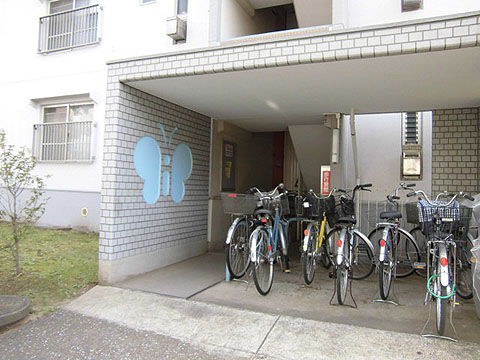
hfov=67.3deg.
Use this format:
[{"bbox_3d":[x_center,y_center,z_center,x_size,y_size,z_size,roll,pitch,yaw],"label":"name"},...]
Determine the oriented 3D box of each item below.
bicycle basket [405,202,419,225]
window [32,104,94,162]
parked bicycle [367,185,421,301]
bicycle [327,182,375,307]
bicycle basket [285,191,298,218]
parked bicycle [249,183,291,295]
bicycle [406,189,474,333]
[{"bbox_3d":[2.124,0.410,4.413,0.270,0.260,0.340,2,-1,12],"label":"bicycle basket"},{"bbox_3d":[-4.000,-1.065,8.169,1.760,1.320,0.180,1,-1,24],"label":"window"},{"bbox_3d":[1.592,0.636,3.926,0.630,1.120,1.680,1,-1,26],"label":"parked bicycle"},{"bbox_3d":[1.114,0.621,3.760,0.620,1.110,1.680,1,-1,21],"label":"bicycle"},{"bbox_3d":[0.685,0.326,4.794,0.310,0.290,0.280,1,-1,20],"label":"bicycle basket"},{"bbox_3d":[0.463,0.611,4.091,0.580,1.100,1.770,1,-1,19],"label":"parked bicycle"},{"bbox_3d":[1.730,0.643,3.155,0.600,1.080,1.770,1,-1,26],"label":"bicycle"}]

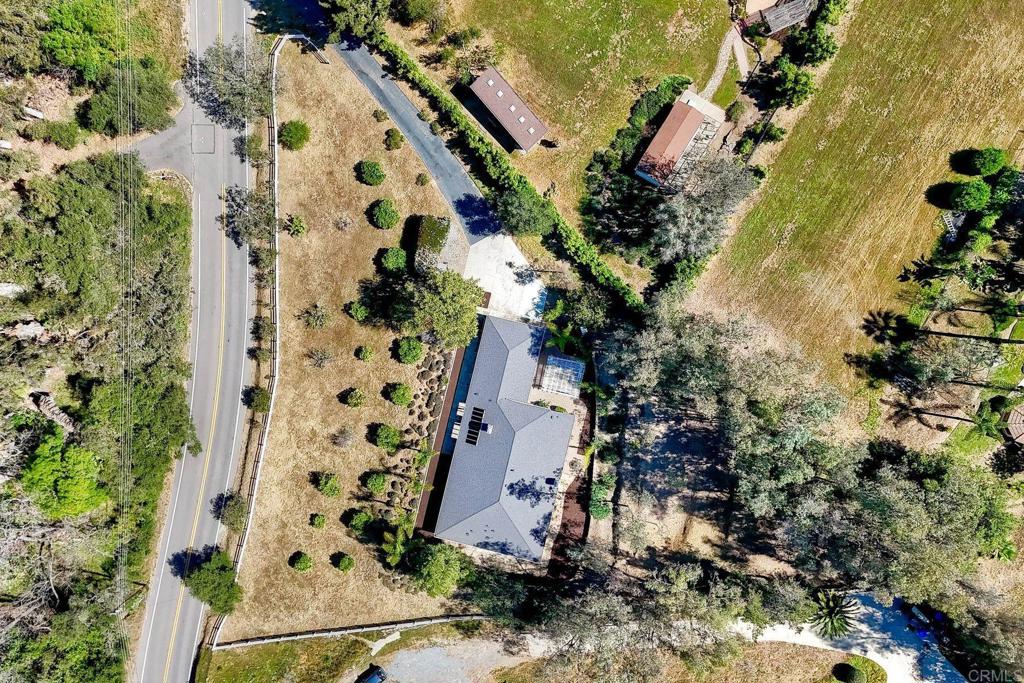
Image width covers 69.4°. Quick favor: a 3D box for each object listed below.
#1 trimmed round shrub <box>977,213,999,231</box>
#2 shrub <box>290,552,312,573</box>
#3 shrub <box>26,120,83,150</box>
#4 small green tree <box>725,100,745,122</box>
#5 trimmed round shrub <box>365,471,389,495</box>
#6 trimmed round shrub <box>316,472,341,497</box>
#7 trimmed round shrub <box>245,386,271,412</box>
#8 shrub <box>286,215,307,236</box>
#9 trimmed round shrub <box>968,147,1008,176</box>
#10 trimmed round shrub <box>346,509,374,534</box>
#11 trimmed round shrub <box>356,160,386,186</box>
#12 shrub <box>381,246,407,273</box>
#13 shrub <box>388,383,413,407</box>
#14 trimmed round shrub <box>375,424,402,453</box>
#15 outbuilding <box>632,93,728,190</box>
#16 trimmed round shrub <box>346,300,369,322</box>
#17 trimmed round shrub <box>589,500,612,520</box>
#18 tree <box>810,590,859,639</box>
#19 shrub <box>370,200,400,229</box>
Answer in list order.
[{"bbox_3d":[66.260,-16.700,102.950,2.500,2.100,2.500,0,90,0],"label":"trimmed round shrub"},{"bbox_3d":[-29.606,31.523,105.021,2.470,2.000,2.470,0,91,0],"label":"shrub"},{"bbox_3d":[-63.450,-28.630,102.800,7.200,2.400,3.900,0,90,0],"label":"shrub"},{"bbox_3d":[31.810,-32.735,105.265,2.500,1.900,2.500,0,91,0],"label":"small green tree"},{"bbox_3d":[-19.111,20.099,104.316,2.650,2.300,2.680,0,91,0],"label":"trimmed round shrub"},{"bbox_3d":[-25.707,20.326,104.179,2.890,2.600,3.030,0,91,0],"label":"trimmed round shrub"},{"bbox_3d":[-35.180,8.250,103.450,2.900,2.100,3.100,0,90,0],"label":"trimmed round shrub"},{"bbox_3d":[-29.747,-16.060,102.665,2.290,2.000,2.640,0,91,0],"label":"shrub"},{"bbox_3d":[66.260,-25.030,102.850,3.900,3.300,3.900,0,90,0],"label":"trimmed round shrub"},{"bbox_3d":[-21.295,25.701,104.442,2.970,2.600,3.010,0,91,0],"label":"trimmed round shrub"},{"bbox_3d":[-19.147,-23.233,102.098,3.420,2.400,3.510,0,91,0],"label":"trimmed round shrub"},{"bbox_3d":[-16.250,-11.270,102.300,3.400,2.800,3.400,0,90,0],"label":"shrub"},{"bbox_3d":[-15.370,7.410,102.400,3.300,2.600,3.300,0,90,0],"label":"shrub"},{"bbox_3d":[-17.030,13.410,102.250,3.500,2.900,3.500,0,90,0],"label":"trimmed round shrub"},{"bbox_3d":[23.540,-27.220,102.700,6.300,3.600,12.000,32,90,0],"label":"outbuilding"},{"bbox_3d":[-21.280,-4.170,102.850,2.750,2.300,2.750,0,90,0],"label":"trimmed round shrub"},{"bbox_3d":[12.210,23.390,102.050,2.800,2.300,2.800,0,90,0],"label":"trimmed round shrub"},{"bbox_3d":[42.800,36.400,101.500,6.300,9.000,6.300,0,90,0],"label":"tree"},{"bbox_3d":[-17.330,-17.540,102.150,4.000,3.100,4.000,0,90,0],"label":"shrub"}]

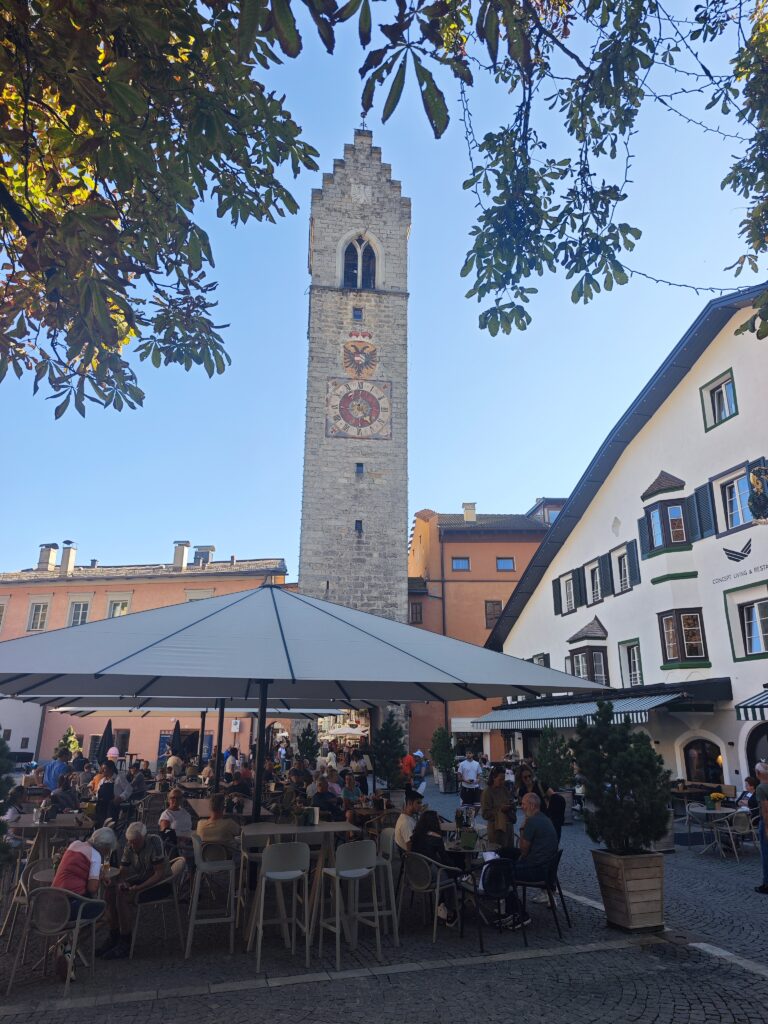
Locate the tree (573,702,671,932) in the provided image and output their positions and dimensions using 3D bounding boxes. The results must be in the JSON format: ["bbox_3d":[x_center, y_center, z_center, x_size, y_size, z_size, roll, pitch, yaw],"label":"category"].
[{"bbox_3d":[2.790,3.435,7.845,1.080,2.340,1.050,6,-19,-15],"label":"tree"}]

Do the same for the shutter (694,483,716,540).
[{"bbox_3d":[7.908,-0.024,16.744,0.050,1.286,0.517,6,-19,-16],"label":"shutter"}]

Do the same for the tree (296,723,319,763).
[{"bbox_3d":[-2.885,9.298,25.885,0.850,2.465,0.850,2,-18,-6],"label":"tree"}]

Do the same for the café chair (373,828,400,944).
[{"bbox_3d":[-0.104,3.817,6.962,0.480,1.010,0.460,4,-19,-10],"label":"café chair"}]

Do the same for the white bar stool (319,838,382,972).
[{"bbox_3d":[-0.328,3.708,6.552,0.475,1.030,0.485,13,-22,-33],"label":"white bar stool"}]

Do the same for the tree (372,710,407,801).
[{"bbox_3d":[0.147,6.143,16.397,0.812,2.594,0.812,0,-18,0],"label":"tree"}]

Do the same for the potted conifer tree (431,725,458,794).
[{"bbox_3d":[2.155,9.020,24.725,0.900,2.337,0.900,-1,-18,5],"label":"potted conifer tree"}]

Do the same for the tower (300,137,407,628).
[{"bbox_3d":[-2.145,-6.281,47.927,6.900,46.000,6.900,3,-19,-7],"label":"tower"}]

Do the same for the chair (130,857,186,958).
[{"bbox_3d":[-2.247,3.898,6.798,0.540,0.810,0.560,10,-20,-27],"label":"chair"}]

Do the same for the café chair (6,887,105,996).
[{"bbox_3d":[-2.692,3.479,5.665,0.560,0.790,0.570,-1,-18,6],"label":"café chair"}]

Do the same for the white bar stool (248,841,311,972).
[{"bbox_3d":[-0.961,3.666,6.439,0.485,1.030,0.495,7,-19,-19],"label":"white bar stool"}]

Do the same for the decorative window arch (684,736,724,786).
[{"bbox_3d":[7.571,5.968,16.128,0.180,1.160,1.271,6,-19,-16],"label":"decorative window arch"}]

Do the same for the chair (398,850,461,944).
[{"bbox_3d":[0.483,4.036,7.255,0.560,0.790,0.570,-16,-24,40],"label":"chair"}]

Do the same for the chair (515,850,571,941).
[{"bbox_3d":[1.743,4.158,7.523,0.535,0.812,0.544,-9,-21,27],"label":"chair"}]

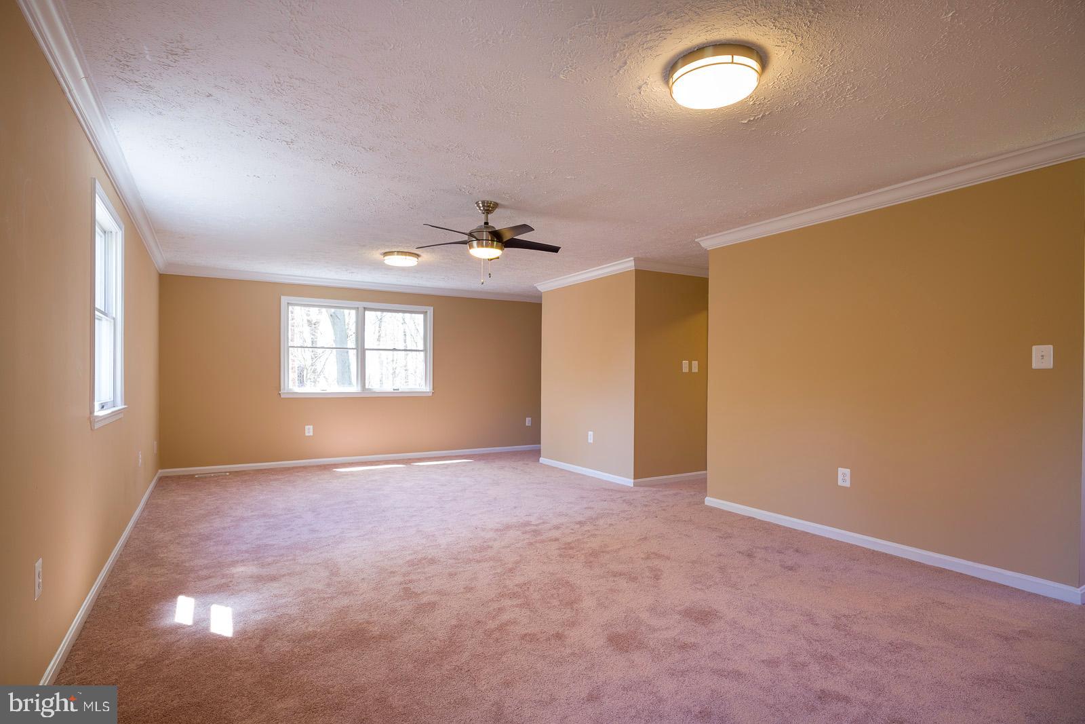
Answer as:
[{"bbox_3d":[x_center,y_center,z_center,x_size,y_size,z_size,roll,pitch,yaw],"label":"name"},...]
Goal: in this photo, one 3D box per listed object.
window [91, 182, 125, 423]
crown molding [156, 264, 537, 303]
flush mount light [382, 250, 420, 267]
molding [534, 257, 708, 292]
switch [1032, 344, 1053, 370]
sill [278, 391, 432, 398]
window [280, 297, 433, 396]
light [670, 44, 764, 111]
[{"bbox_3d":[-2.550,-0.280,3.154,0.110,1.252,1.177,1,-1,-31],"label":"window"},{"bbox_3d":[-2.160,-0.999,7.290,4.930,0.097,0.084,0,-1,-28],"label":"crown molding"},{"bbox_3d":[-1.436,-1.047,5.532,0.358,0.077,0.358,1,-1,-31],"label":"flush mount light"},{"bbox_3d":[0.923,-1.001,6.741,1.187,0.099,2.016,1,-1,-31],"label":"molding"},{"bbox_3d":[2.672,-0.026,2.901,0.012,0.126,0.084,1,-1,-31],"label":"switch"},{"bbox_3d":[-2.401,0.428,7.195,1.954,0.079,0.090,0,-1,-28],"label":"sill"},{"bbox_3d":[-2.415,-0.168,7.233,1.937,1.252,0.110,0,-1,-28],"label":"window"},{"bbox_3d":[0.685,-1.121,2.164,0.353,0.075,0.353,0,-1,0],"label":"light"}]

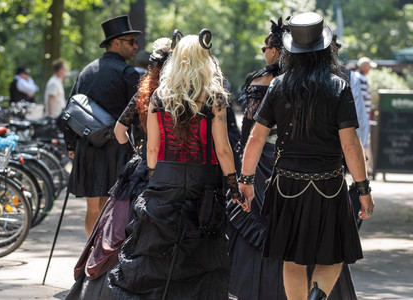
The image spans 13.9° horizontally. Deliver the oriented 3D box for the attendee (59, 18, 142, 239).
[{"bbox_3d":[-0.743,-0.018,11.900,0.570,1.860,0.450,1,2,15],"label":"attendee"}]

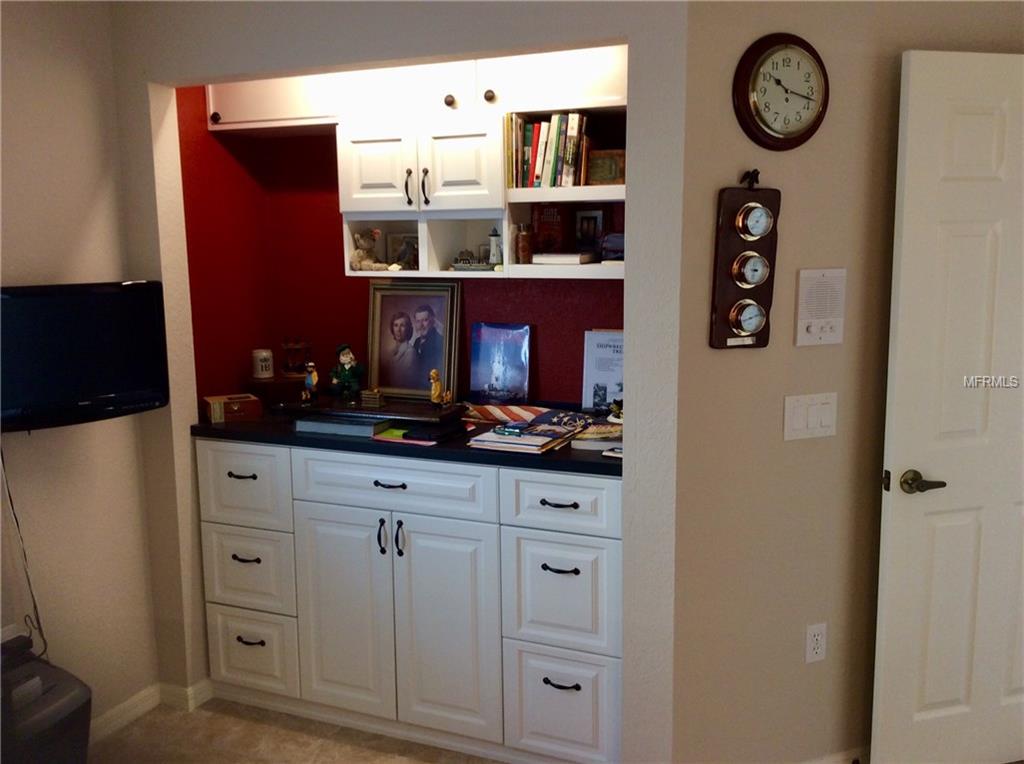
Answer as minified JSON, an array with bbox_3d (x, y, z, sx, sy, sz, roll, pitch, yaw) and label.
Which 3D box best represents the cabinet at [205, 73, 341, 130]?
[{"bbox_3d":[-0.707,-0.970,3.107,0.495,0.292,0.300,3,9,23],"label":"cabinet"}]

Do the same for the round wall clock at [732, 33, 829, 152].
[{"bbox_3d":[0.671,-0.713,2.323,0.285,0.285,0.050,-4,9,-21],"label":"round wall clock"}]

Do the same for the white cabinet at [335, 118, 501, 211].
[{"bbox_3d":[-0.222,-0.665,2.938,0.555,0.275,0.305,3,9,23],"label":"white cabinet"}]

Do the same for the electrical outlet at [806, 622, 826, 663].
[{"bbox_3d":[0.842,0.722,2.616,0.068,0.112,0.008,-4,9,-21],"label":"electrical outlet"}]

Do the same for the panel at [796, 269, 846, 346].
[{"bbox_3d":[0.805,-0.195,2.467,0.148,0.195,0.020,-4,9,-21],"label":"panel"}]

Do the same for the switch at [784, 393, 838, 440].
[{"bbox_3d":[0.792,0.091,2.507,0.166,0.115,0.010,-4,9,-21],"label":"switch"}]

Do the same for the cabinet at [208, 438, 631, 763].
[{"bbox_3d":[-0.268,0.648,3.082,1.478,0.905,0.432,3,9,23],"label":"cabinet"}]

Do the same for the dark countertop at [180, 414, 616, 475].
[{"bbox_3d":[-0.274,0.168,3.002,1.483,0.042,0.453,3,9,23],"label":"dark countertop"}]

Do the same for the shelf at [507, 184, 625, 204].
[{"bbox_3d":[0.231,-0.542,2.760,0.417,0.038,0.285,3,9,23],"label":"shelf"}]

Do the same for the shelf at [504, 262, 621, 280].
[{"bbox_3d":[0.233,-0.330,2.790,0.417,0.040,0.285,3,9,23],"label":"shelf"}]

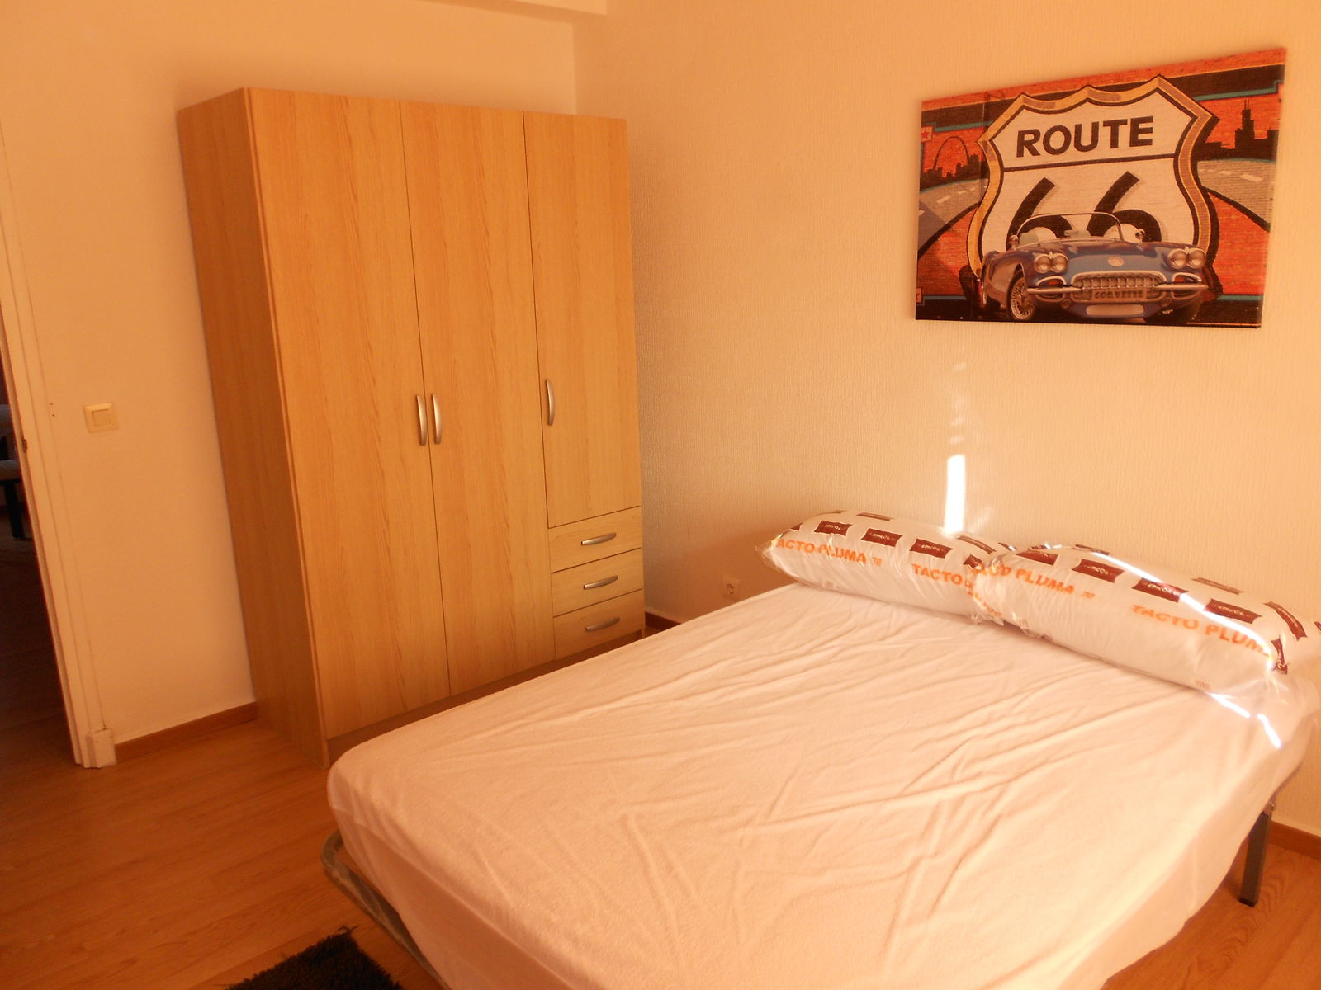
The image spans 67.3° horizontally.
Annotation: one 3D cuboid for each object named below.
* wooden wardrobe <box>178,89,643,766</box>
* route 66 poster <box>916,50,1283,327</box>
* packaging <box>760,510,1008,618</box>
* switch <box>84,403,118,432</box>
[{"bbox_3d":[-0.738,-0.261,3.364,1.284,1.925,0.539,-13,18,-41],"label":"wooden wardrobe"},{"bbox_3d":[1.056,-0.742,2.537,0.025,0.602,0.900,-13,18,-41],"label":"route 66 poster"},{"bbox_3d":[0.657,0.173,2.924,0.720,0.195,0.325,11,19,44],"label":"packaging"},{"bbox_3d":[-1.641,-0.225,2.912,0.080,0.080,0.012,-13,18,-41],"label":"switch"}]

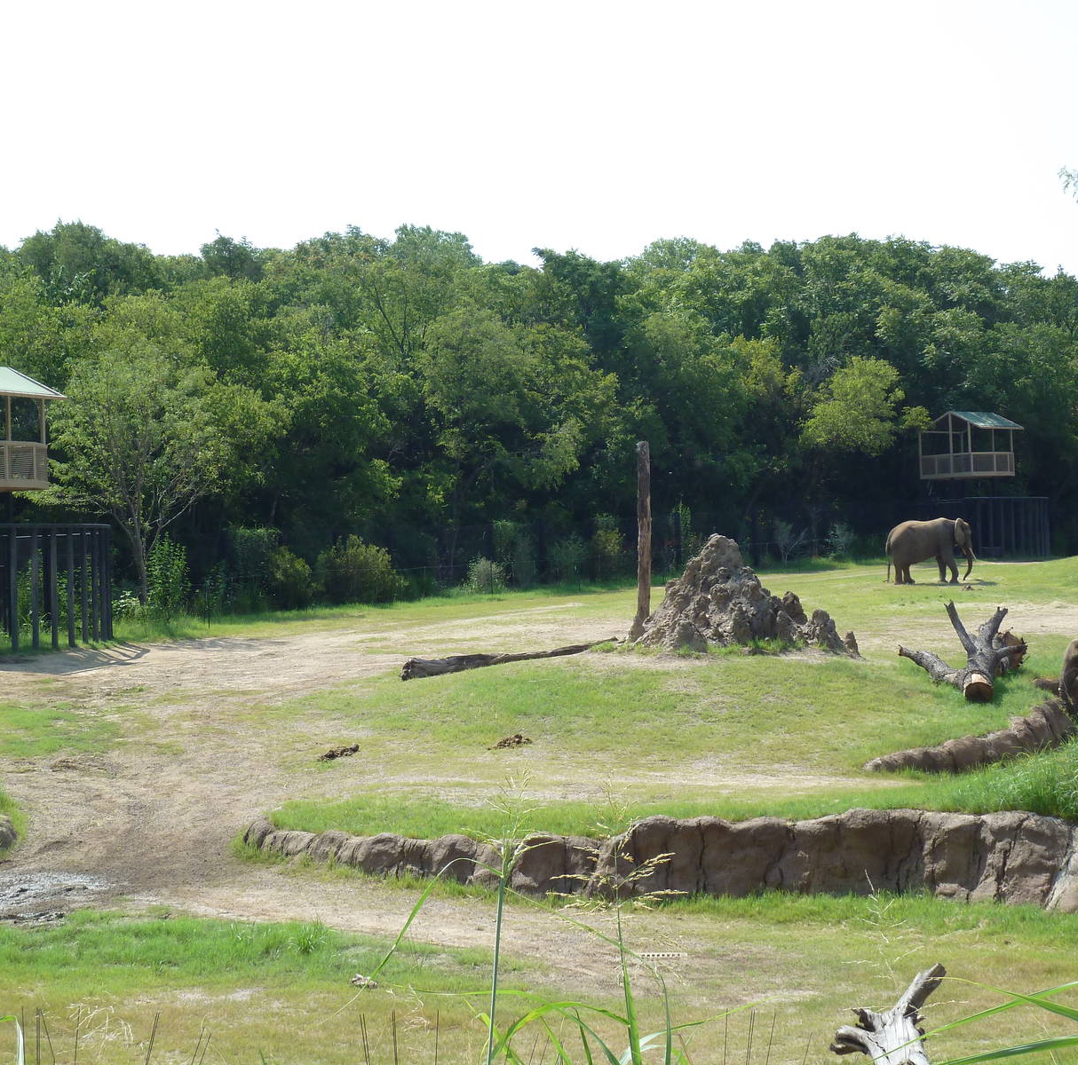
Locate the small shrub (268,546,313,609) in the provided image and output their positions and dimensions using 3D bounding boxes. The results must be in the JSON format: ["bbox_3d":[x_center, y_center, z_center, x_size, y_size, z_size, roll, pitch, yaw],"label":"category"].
[{"bbox_3d":[-8.352,1.513,76.000,1.500,2.100,1.500,-1,1,0],"label":"small shrub"}]

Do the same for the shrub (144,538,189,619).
[{"bbox_3d":[-11.383,1.391,69.000,1.400,2.500,1.350,-1,1,0],"label":"shrub"}]

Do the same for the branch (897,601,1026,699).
[{"bbox_3d":[9.074,2.564,48.500,2.700,1.800,2.900,-1,1,12],"label":"branch"}]

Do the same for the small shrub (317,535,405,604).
[{"bbox_3d":[-6.215,1.301,79.000,3.000,2.400,2.600,-1,1,0],"label":"small shrub"}]

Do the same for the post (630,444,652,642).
[{"bbox_3d":[2.579,0.210,57.000,0.450,5.050,0.420,0,1,0],"label":"post"}]

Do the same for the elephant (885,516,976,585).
[{"bbox_3d":[14.712,0.690,85.000,3.400,2.500,1.400,-1,1,-18],"label":"elephant"}]

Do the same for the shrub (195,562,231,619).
[{"bbox_3d":[-10.137,1.841,70.000,1.200,1.800,1.200,-1,1,0],"label":"shrub"}]

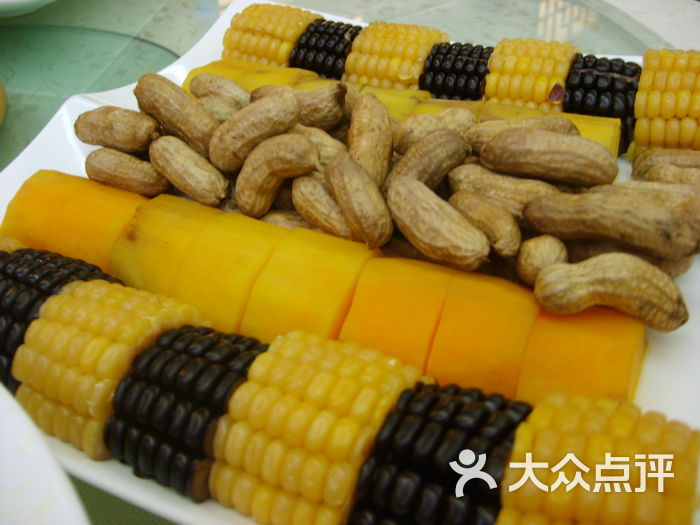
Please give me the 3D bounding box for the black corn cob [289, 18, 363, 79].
[{"bbox_3d":[-0.007,-0.100,0.362,0.028,0.042,0.042,17,42,22],"label":"black corn cob"}]

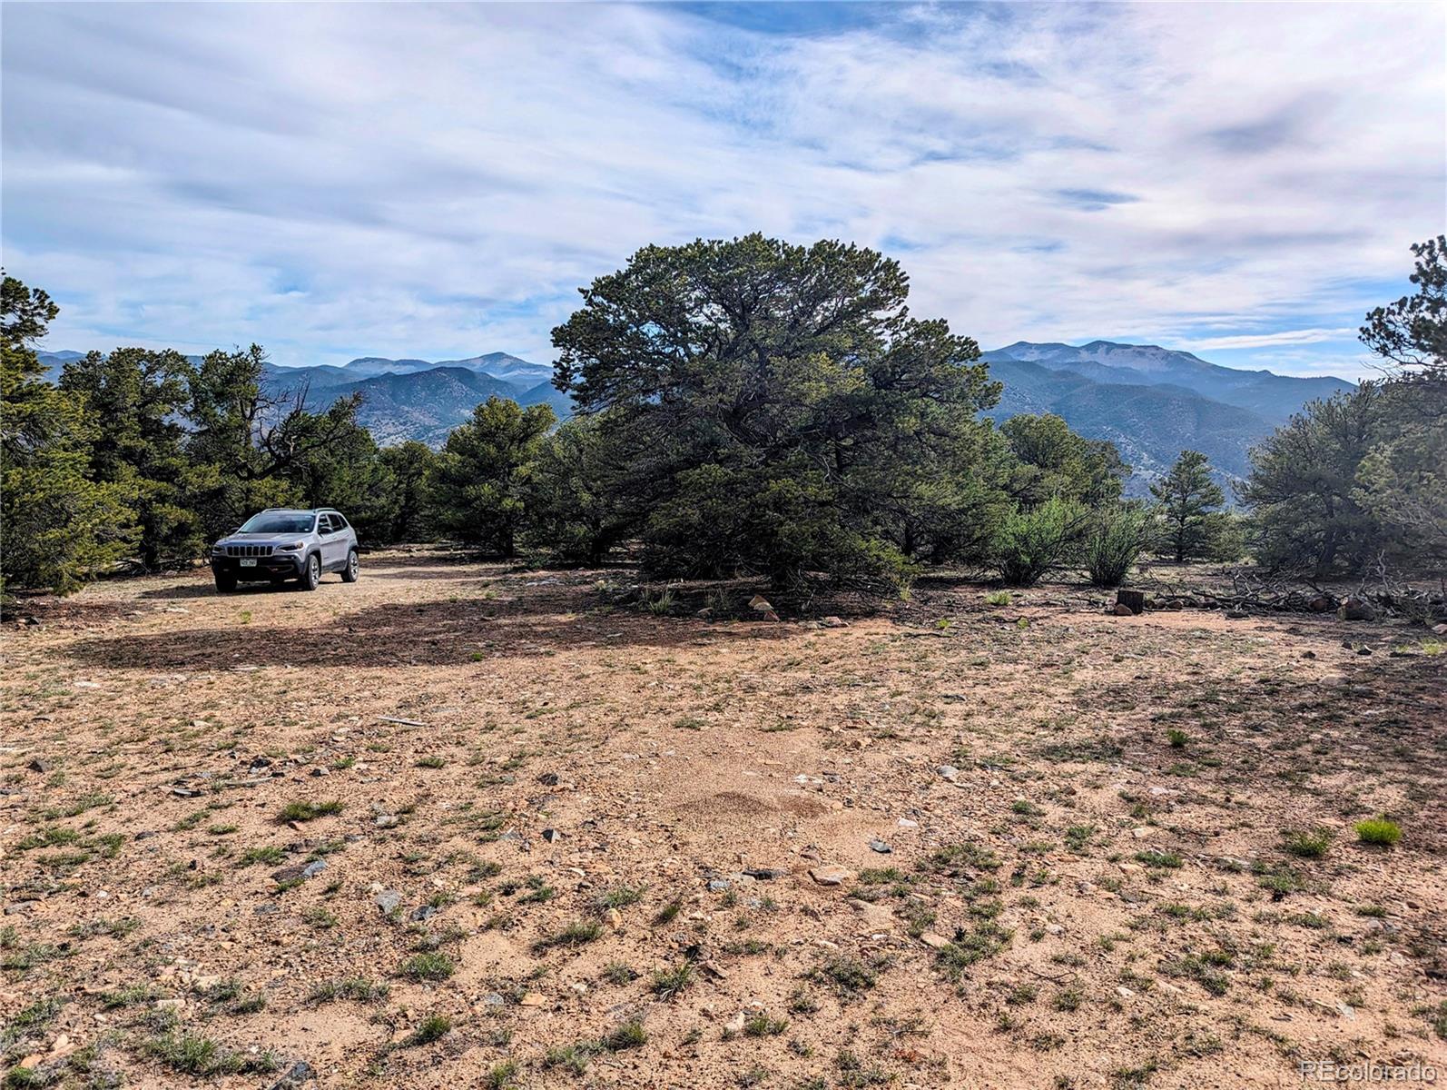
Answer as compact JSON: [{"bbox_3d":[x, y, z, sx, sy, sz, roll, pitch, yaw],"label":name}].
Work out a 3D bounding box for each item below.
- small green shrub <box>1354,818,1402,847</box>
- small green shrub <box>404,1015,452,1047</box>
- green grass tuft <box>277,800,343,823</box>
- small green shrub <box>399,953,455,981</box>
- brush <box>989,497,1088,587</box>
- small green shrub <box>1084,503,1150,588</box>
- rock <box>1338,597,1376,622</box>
[{"bbox_3d":[3.207,1.390,4.921,0.190,0.120,0.165,1,2,33],"label":"small green shrub"},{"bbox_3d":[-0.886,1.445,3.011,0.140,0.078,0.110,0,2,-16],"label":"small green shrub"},{"bbox_3d":[-2.145,1.367,5.212,0.320,0.090,0.190,0,2,-22],"label":"green grass tuft"},{"bbox_3d":[-1.020,1.436,3.454,0.185,0.068,0.140,0,2,-17],"label":"small green shrub"},{"bbox_3d":[7.050,-0.077,22.518,2.114,1.996,1.903,1,2,17],"label":"brush"},{"bbox_3d":[8.807,0.003,22.523,1.400,1.855,1.260,1,2,21],"label":"small green shrub"},{"bbox_3d":[9.923,0.989,15.743,0.495,0.368,0.371,1,2,32],"label":"rock"}]

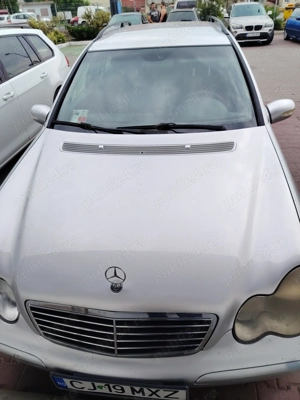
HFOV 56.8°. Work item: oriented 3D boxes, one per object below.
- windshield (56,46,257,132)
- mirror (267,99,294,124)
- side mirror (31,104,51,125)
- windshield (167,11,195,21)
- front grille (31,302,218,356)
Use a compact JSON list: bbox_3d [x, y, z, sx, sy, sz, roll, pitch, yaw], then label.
[{"bbox_3d":[0.026,-0.766,1.909,1.400,0.120,0.840,2,65,7],"label":"windshield"},{"bbox_3d":[0.909,-0.634,1.967,0.205,0.148,0.130,-2,35,3],"label":"mirror"},{"bbox_3d":[-0.820,-0.680,2.187,0.205,0.148,0.130,5,36,12],"label":"side mirror"},{"bbox_3d":[1.512,-8.527,12.900,1.340,0.130,0.760,2,66,8],"label":"windshield"},{"bbox_3d":[-0.121,0.477,1.020,0.715,0.190,0.105,2,23,7],"label":"front grille"}]

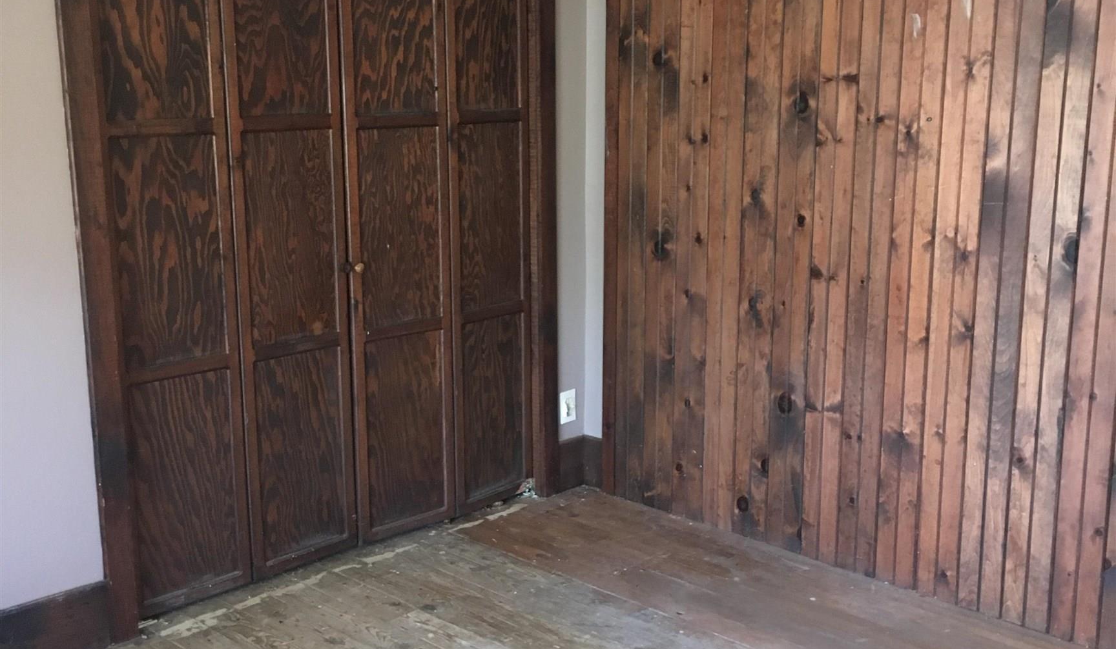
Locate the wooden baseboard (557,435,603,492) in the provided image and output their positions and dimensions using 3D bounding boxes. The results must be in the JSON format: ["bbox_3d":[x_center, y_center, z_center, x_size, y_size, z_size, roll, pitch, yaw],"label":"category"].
[{"bbox_3d":[0.081,0.509,4.435,0.115,0.183,0.156,11,16,44],"label":"wooden baseboard"}]

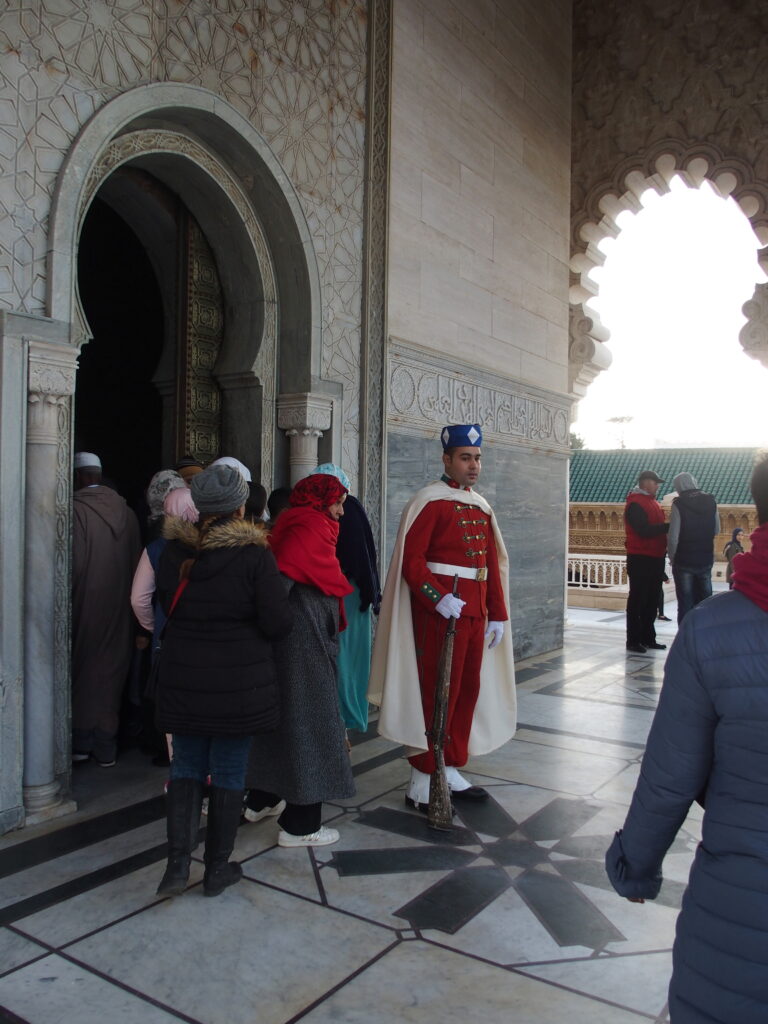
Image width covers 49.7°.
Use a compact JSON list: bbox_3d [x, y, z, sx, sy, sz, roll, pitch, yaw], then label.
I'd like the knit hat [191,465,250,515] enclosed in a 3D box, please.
[{"bbox_3d":[-0.632,-0.083,3.170,0.210,0.200,0.240,1,0,12],"label":"knit hat"}]

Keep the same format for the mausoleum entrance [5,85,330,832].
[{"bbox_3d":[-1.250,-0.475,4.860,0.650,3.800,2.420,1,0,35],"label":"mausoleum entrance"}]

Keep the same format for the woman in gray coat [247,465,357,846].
[{"bbox_3d":[-0.365,0.625,3.720,0.480,1.610,0.500,1,0,-22],"label":"woman in gray coat"}]

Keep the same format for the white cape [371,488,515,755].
[{"bbox_3d":[0.300,0.530,4.210,0.520,1.360,0.680,1,0,40],"label":"white cape"}]

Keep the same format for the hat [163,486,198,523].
[{"bbox_3d":[-0.965,-0.035,4.000,0.190,0.200,0.220,1,0,-21],"label":"hat"}]

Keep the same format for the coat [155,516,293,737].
[{"bbox_3d":[-0.613,0.415,3.170,0.530,0.820,0.370,1,0,3],"label":"coat"}]

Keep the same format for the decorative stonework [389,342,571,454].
[{"bbox_3d":[1.030,-0.940,7.570,0.120,0.660,3.450,1,0,35],"label":"decorative stonework"}]

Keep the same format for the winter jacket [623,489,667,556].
[{"bbox_3d":[2.680,0.105,8.500,0.400,0.710,0.500,1,0,12],"label":"winter jacket"}]

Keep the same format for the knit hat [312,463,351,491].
[{"bbox_3d":[-0.292,-0.180,4.750,0.200,0.190,0.230,1,0,-30],"label":"knit hat"}]

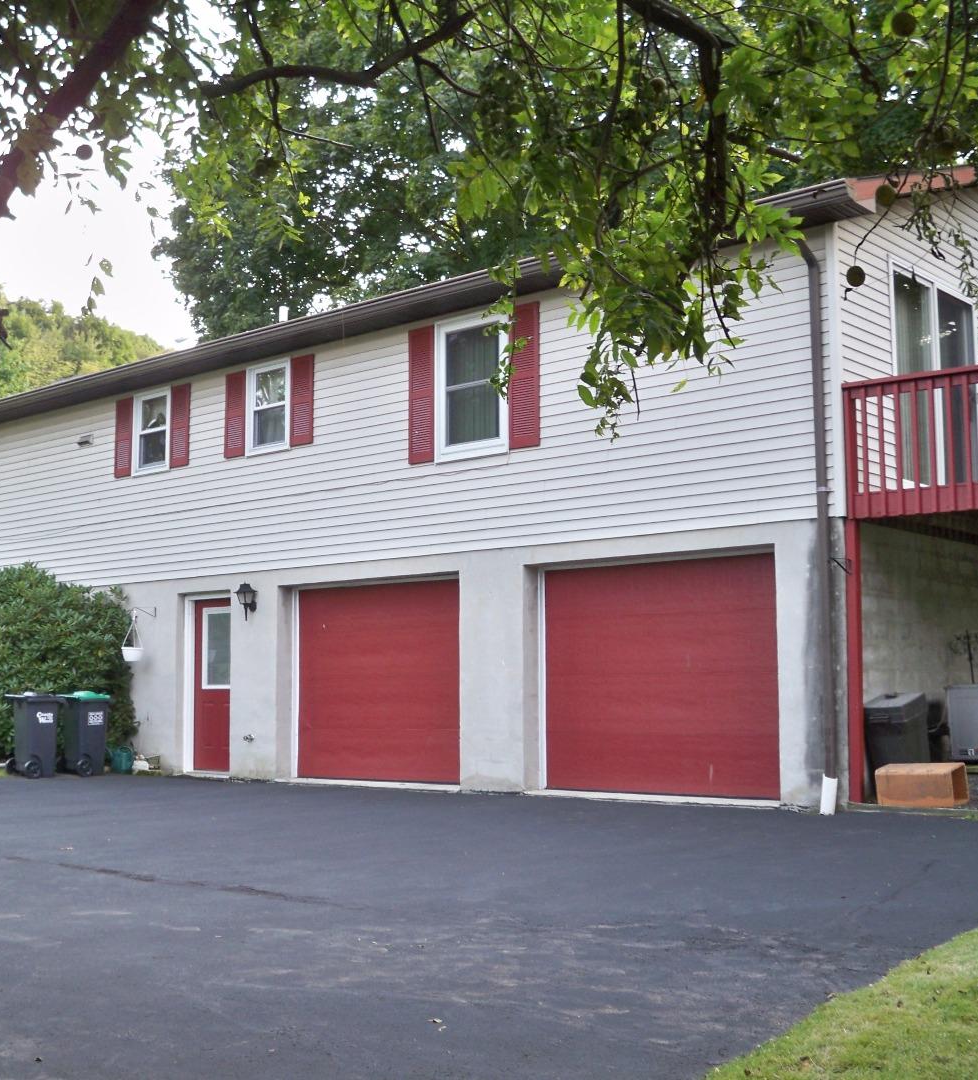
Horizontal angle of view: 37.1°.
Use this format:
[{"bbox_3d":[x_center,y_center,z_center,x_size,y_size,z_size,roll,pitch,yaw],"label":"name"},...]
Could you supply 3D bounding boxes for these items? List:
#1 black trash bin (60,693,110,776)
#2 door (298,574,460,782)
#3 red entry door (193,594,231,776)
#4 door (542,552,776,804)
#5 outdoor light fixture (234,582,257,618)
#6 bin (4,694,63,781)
[{"bbox_3d":[-4.859,2.315,17.365,0.500,0.970,0.550,-6,-8,40],"label":"black trash bin"},{"bbox_3d":[-1.141,1.518,15.501,2.680,2.110,0.080,-6,-8,40],"label":"door"},{"bbox_3d":[-3.209,1.711,17.174,0.860,2.030,0.060,-6,-8,40],"label":"red entry door"},{"bbox_3d":[1.549,1.245,13.205,2.680,2.120,0.080,-6,-8,40],"label":"door"},{"bbox_3d":[-2.737,0.699,16.438,0.230,0.440,0.250,-6,-8,40],"label":"outdoor light fixture"},{"bbox_3d":[-5.353,2.285,17.052,0.500,0.970,0.550,-6,-8,40],"label":"bin"}]

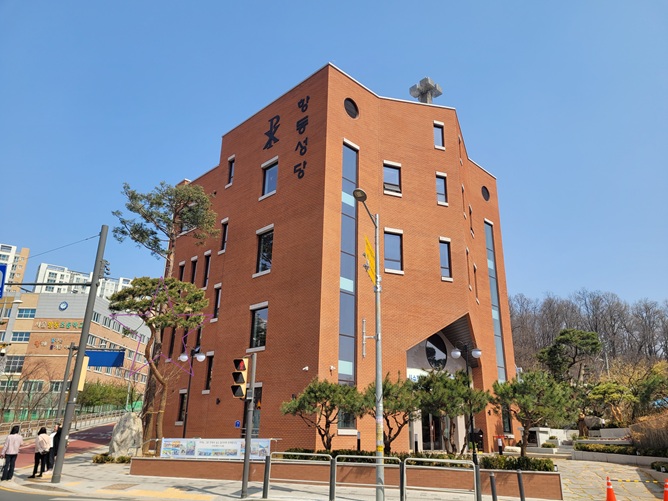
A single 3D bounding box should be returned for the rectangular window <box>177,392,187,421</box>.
[{"bbox_3d":[-8.025,8.361,26.681,0.783,1.420,0.150,-18,-28,42],"label":"rectangular window"}]

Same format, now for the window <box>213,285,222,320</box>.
[{"bbox_3d":[-6.409,2.980,27.884,0.600,1.650,0.200,-18,-27,42],"label":"window"}]

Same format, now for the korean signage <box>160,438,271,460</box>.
[{"bbox_3d":[-4.295,7.116,18.012,4.316,0.670,0.040,-4,-21,15],"label":"korean signage"}]

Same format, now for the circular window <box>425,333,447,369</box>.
[{"bbox_3d":[5.564,5.581,27.433,0.150,2.070,2.070,-18,-27,42],"label":"circular window"}]

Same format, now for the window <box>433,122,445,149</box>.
[{"bbox_3d":[6.063,-6.593,28.953,0.674,1.508,0.150,9,-22,-19],"label":"window"}]

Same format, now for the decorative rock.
[{"bbox_3d":[-8.226,7.309,19.856,1.050,1.708,0.750,7,-21,-14],"label":"decorative rock"}]

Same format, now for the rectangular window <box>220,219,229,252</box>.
[{"bbox_3d":[-6.168,-0.721,28.342,0.688,1.675,0.150,-18,-28,42],"label":"rectangular window"}]

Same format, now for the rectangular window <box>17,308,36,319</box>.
[{"bbox_3d":[-45.826,9.471,74.962,2.650,1.400,0.200,0,-20,5],"label":"rectangular window"}]

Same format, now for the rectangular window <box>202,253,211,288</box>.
[{"bbox_3d":[-7.416,1.265,29.624,0.600,1.950,0.200,-18,-27,42],"label":"rectangular window"}]

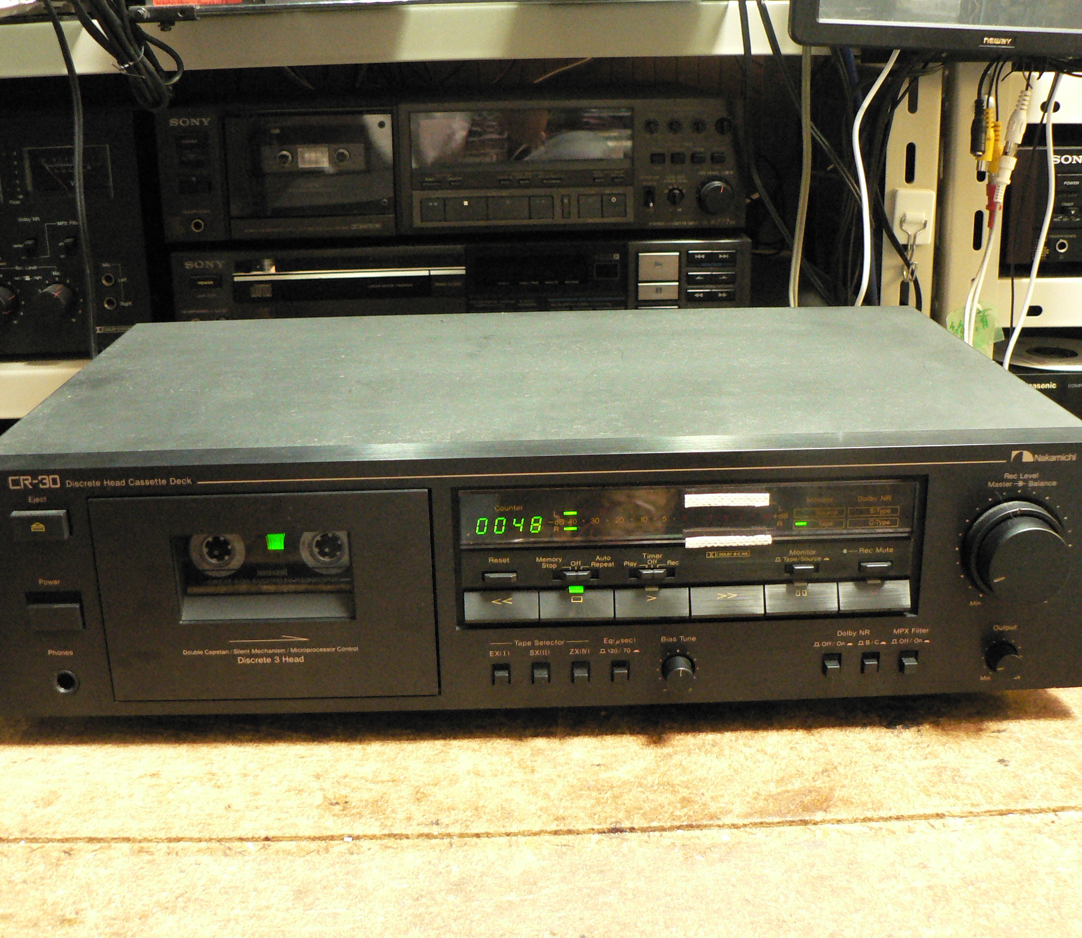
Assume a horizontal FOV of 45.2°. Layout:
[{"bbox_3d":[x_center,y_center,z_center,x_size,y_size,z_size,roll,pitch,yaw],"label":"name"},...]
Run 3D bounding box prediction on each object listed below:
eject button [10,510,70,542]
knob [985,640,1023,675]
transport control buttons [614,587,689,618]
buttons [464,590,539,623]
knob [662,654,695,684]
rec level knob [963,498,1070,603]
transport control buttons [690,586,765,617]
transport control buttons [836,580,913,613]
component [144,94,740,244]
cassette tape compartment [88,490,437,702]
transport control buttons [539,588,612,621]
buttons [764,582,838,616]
[{"bbox_3d":[-0.184,0.021,0.478,0.020,0.011,0.005,-1,19,-1],"label":"eject button"},{"bbox_3d":[0.181,0.076,0.504,0.012,0.012,0.010,-1,19,-1],"label":"knob"},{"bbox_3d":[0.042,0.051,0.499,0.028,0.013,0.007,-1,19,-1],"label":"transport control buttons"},{"bbox_3d":[-0.015,0.052,0.498,0.028,0.012,0.007,-1,19,-2],"label":"buttons"},{"bbox_3d":[0.054,0.080,0.502,0.012,0.012,0.010,-1,19,-1],"label":"knob"},{"bbox_3d":[0.180,0.033,0.486,0.037,0.037,0.018,-1,19,-2],"label":"rec level knob"},{"bbox_3d":[0.071,0.050,0.501,0.029,0.012,0.007,-1,19,-2],"label":"transport control buttons"},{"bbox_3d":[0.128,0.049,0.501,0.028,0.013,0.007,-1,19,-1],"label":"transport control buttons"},{"bbox_3d":[-0.072,-0.271,1.122,0.430,0.104,0.350,-2,19,-3],"label":"component"},{"bbox_3d":[-0.103,0.046,0.500,0.125,0.084,0.022,-1,19,-2],"label":"cassette tape compartment"},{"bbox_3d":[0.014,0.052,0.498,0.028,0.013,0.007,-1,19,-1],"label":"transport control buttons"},{"bbox_3d":[0.100,0.049,0.502,0.029,0.012,0.007,-1,19,-2],"label":"buttons"}]

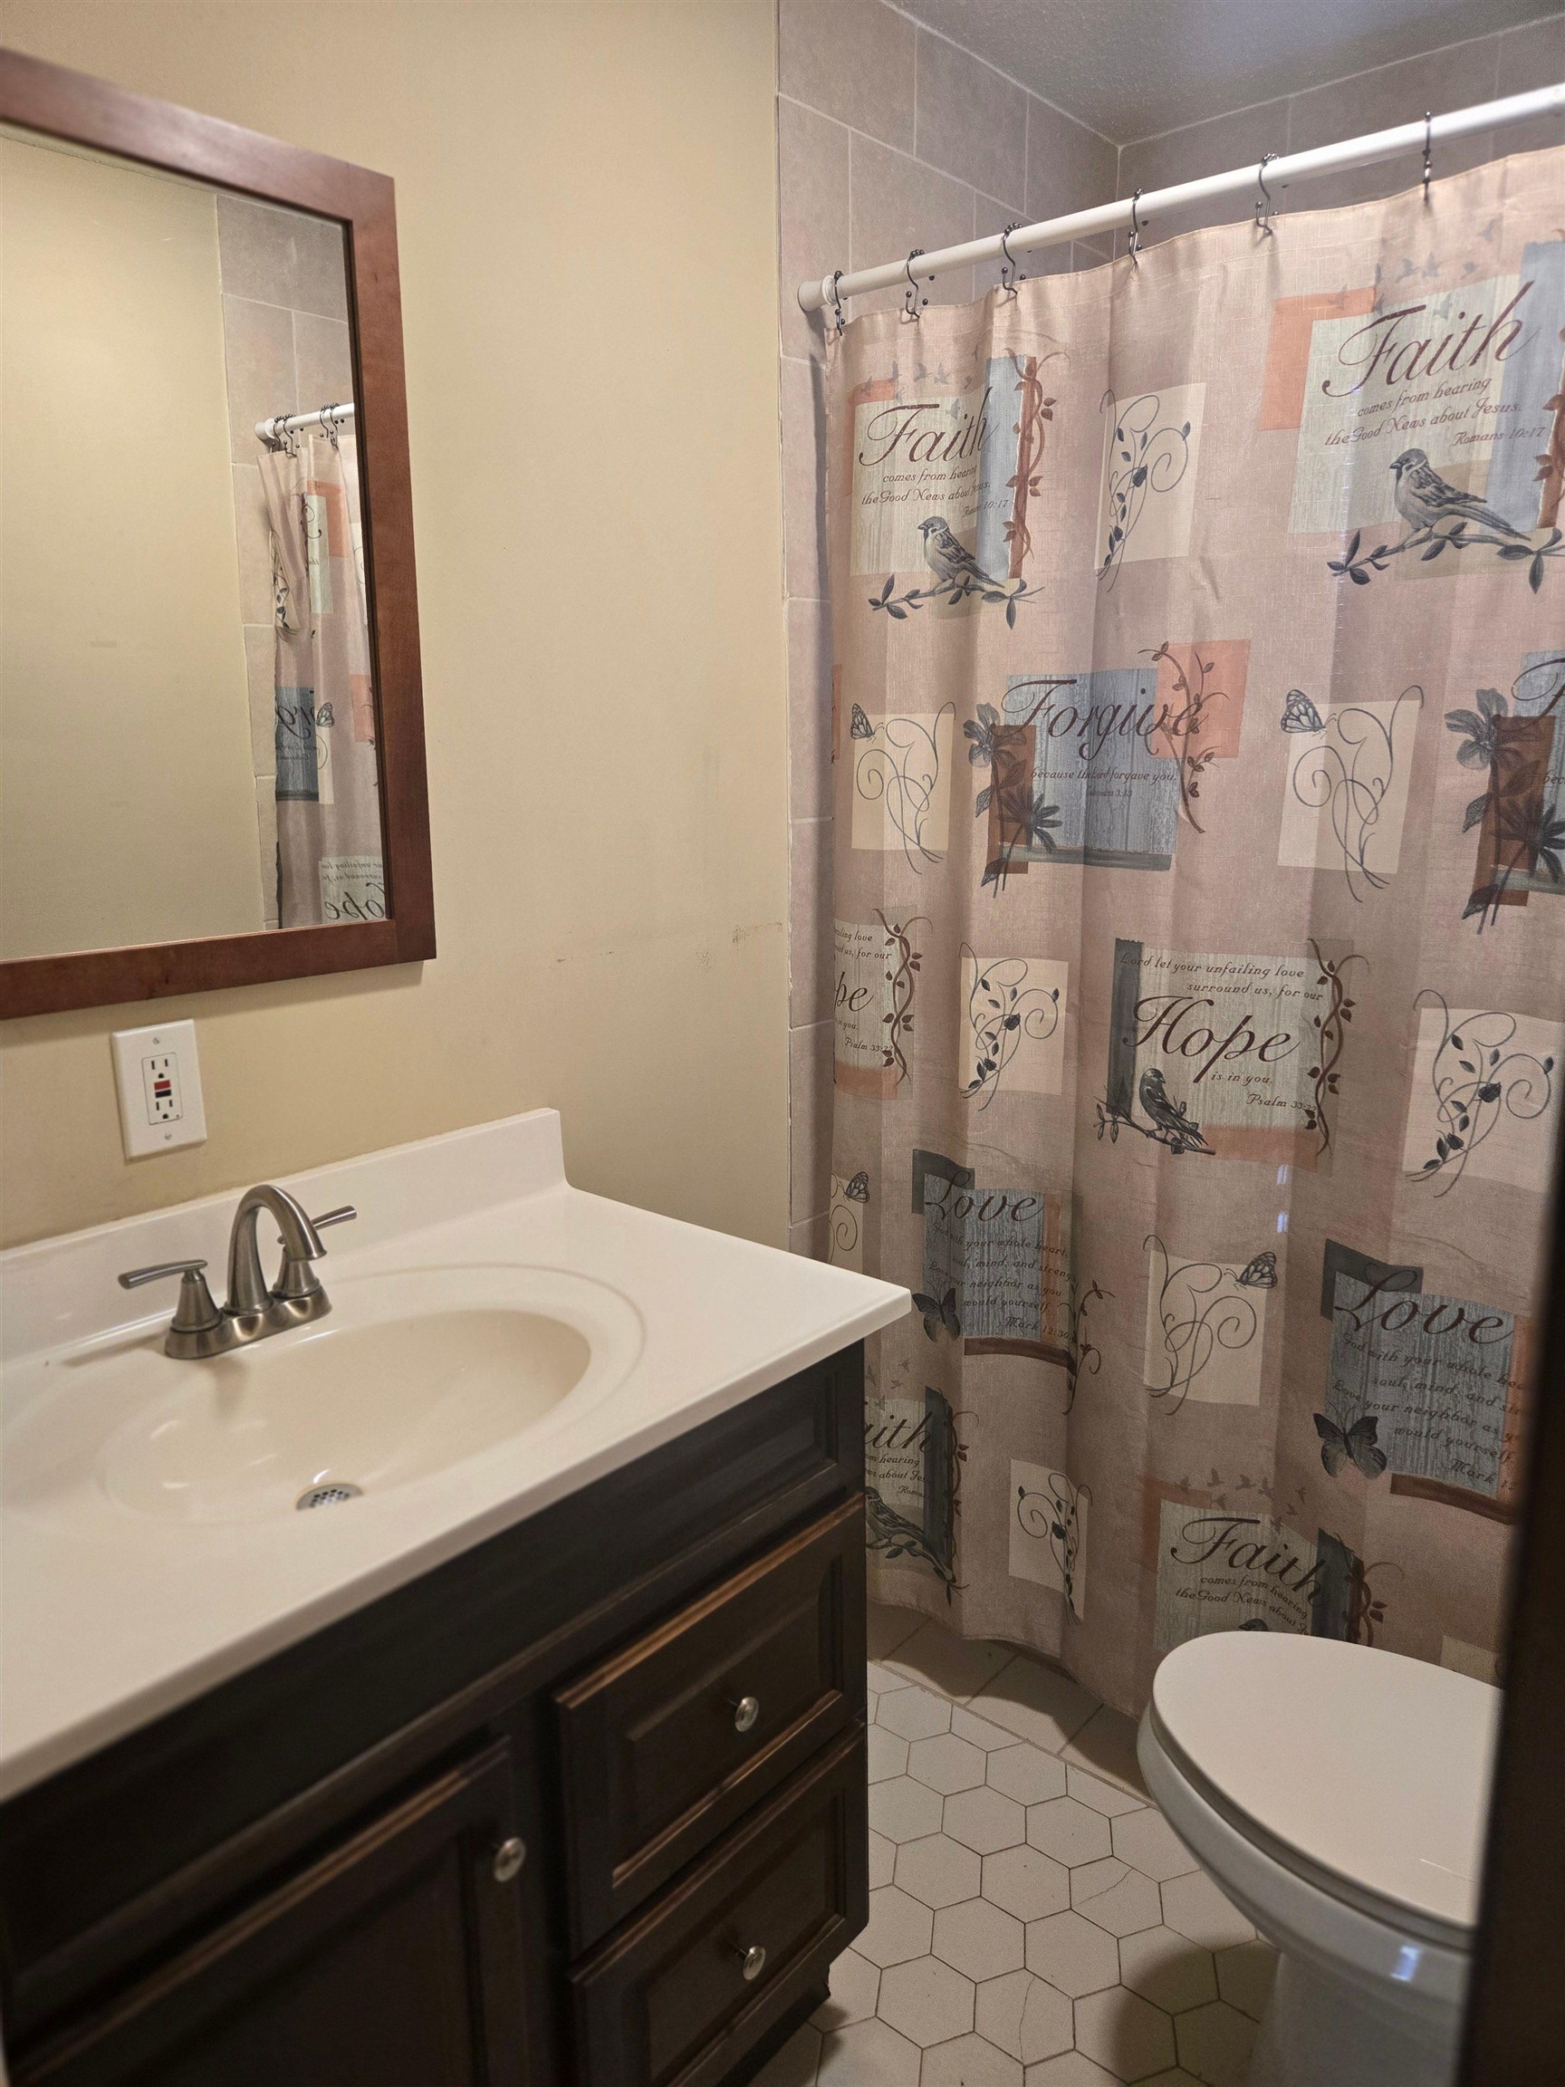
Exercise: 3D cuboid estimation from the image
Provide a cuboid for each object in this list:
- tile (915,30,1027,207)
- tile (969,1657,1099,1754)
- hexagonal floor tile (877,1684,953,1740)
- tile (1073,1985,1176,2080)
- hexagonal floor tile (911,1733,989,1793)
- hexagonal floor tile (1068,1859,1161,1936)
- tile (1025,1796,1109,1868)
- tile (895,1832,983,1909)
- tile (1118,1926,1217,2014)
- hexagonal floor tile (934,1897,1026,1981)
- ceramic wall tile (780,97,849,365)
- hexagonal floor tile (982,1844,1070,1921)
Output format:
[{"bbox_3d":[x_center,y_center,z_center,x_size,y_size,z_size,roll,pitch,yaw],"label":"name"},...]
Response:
[{"bbox_3d":[0.288,-1.384,2.095,0.009,0.175,0.300,11,17,40],"label":"tile"},{"bbox_3d":[0.390,1.012,2.120,0.158,0.010,0.158,10,16,39],"label":"tile"},{"bbox_3d":[0.200,1.017,2.098,0.111,0.010,0.128,2,13,10],"label":"hexagonal floor tile"},{"bbox_3d":[0.392,1.136,1.587,0.128,0.010,0.111,10,16,39],"label":"tile"},{"bbox_3d":[0.238,1.040,1.995,0.111,0.010,0.128,2,13,10],"label":"hexagonal floor tile"},{"bbox_3d":[0.427,1.094,1.775,0.128,0.010,0.111,10,16,39],"label":"hexagonal floor tile"},{"bbox_3d":[0.389,1.071,1.878,0.128,0.010,0.111,10,16,39],"label":"tile"},{"bbox_3d":[0.205,1.087,1.815,0.128,0.010,0.111,10,16,39],"label":"tile"},{"bbox_3d":[0.462,1.113,1.665,0.111,0.010,0.128,2,13,10],"label":"tile"},{"bbox_3d":[0.243,1.110,1.711,0.128,0.010,0.111,10,16,39],"label":"hexagonal floor tile"},{"bbox_3d":[0.045,-1.084,1.876,0.009,0.306,0.134,11,17,40],"label":"ceramic wall tile"},{"bbox_3d":[0.316,1.090,1.795,0.128,0.010,0.111,10,16,39],"label":"hexagonal floor tile"}]

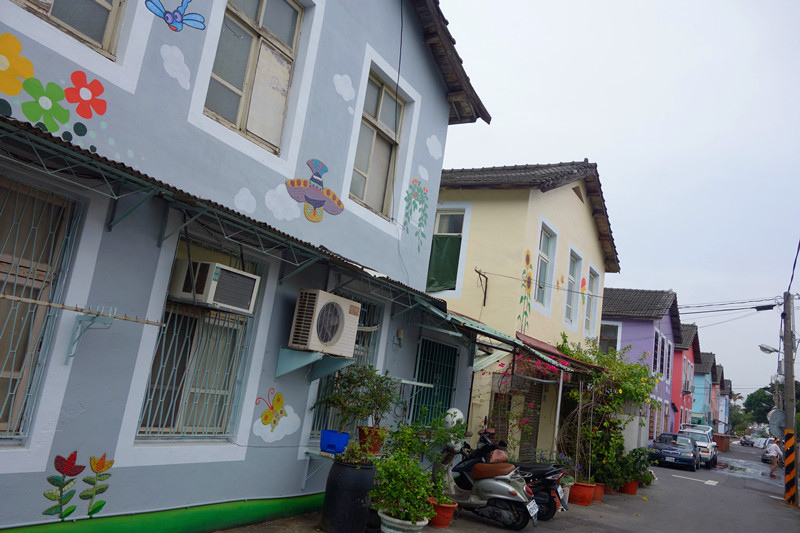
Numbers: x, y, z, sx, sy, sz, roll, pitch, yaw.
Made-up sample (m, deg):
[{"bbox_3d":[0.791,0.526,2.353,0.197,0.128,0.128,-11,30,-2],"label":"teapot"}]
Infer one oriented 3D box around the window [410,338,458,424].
[{"bbox_3d":[0.571,1.913,10.110,0.100,1.320,1.400,1,-13,31],"label":"window"}]

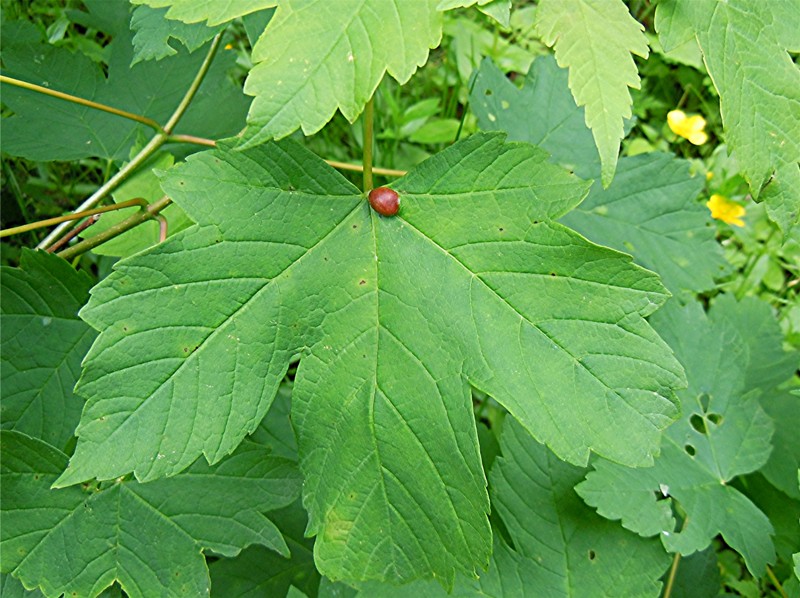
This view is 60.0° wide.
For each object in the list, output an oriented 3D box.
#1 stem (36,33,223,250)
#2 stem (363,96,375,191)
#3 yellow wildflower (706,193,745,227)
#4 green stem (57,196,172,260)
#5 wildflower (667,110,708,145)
[{"bbox_3d":[-0.115,-0.064,0.300,0.014,0.124,0.008,44,9,0],"label":"stem"},{"bbox_3d":[-0.011,-0.058,0.255,0.004,0.004,0.039,-1,68,0],"label":"stem"},{"bbox_3d":[0.195,-0.053,0.415,0.024,0.011,0.023,27,43,0],"label":"yellow wildflower"},{"bbox_3d":[-0.115,-0.028,0.278,0.056,0.007,0.005,-22,0,16],"label":"green stem"},{"bbox_3d":[0.176,-0.105,0.425,0.025,0.012,0.024,29,45,0],"label":"wildflower"}]

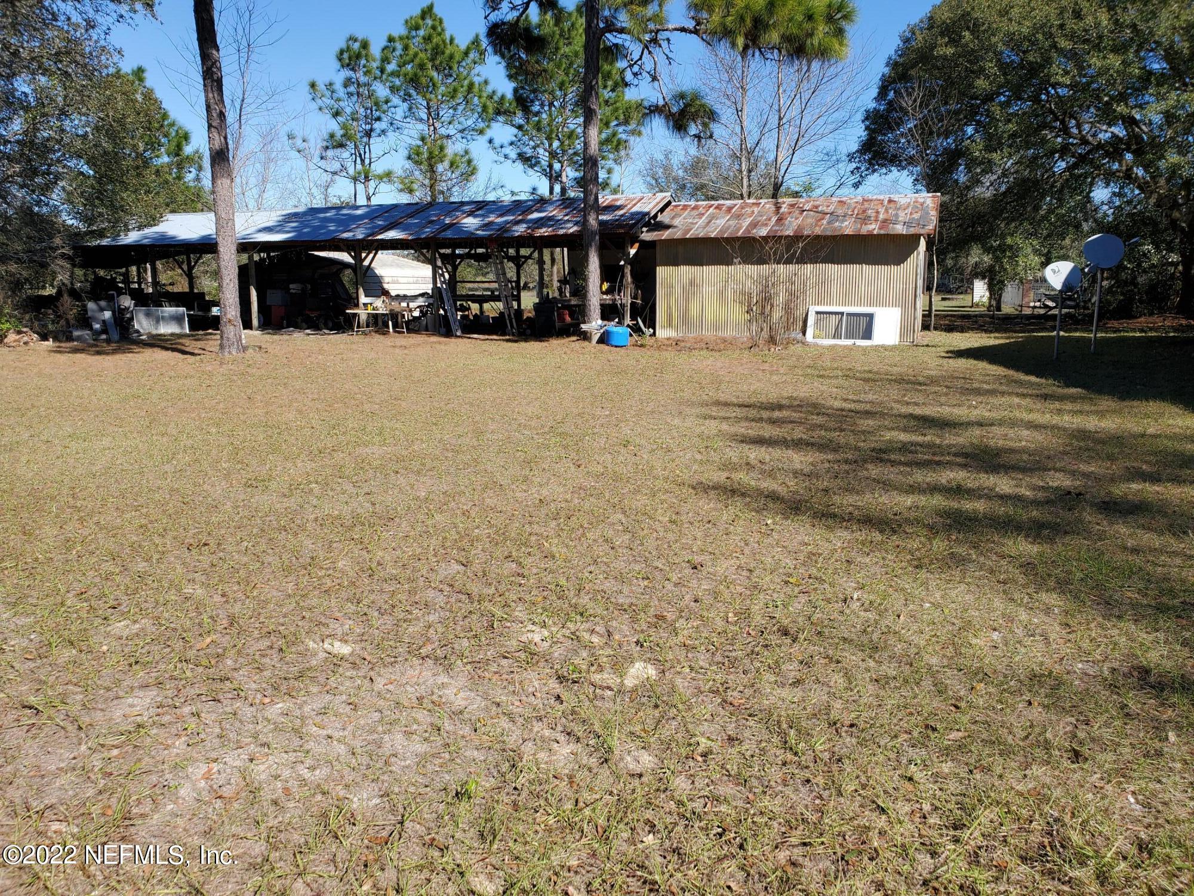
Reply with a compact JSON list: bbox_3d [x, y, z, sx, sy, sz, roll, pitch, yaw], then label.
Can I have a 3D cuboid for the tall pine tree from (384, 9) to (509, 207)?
[{"bbox_3d":[-5.968,-10.918,34.537,4.800,11.454,4.600,0,11,0],"label":"tall pine tree"}]

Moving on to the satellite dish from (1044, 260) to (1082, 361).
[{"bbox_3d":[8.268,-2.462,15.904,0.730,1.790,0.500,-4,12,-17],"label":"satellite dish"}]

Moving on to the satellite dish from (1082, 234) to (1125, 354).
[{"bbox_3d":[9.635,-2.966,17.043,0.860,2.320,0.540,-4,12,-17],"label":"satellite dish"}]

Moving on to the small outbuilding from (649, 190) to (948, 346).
[{"bbox_3d":[5.200,-4.688,23.239,6.689,3.389,5.688,4,12,21],"label":"small outbuilding"}]

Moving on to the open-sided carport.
[{"bbox_3d":[-6.735,-5.530,27.410,18.678,3.630,5.370,4,12,21],"label":"open-sided carport"}]

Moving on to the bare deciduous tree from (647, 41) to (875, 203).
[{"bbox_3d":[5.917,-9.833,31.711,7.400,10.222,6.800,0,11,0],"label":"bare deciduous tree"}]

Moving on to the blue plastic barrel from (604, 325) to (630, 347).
[{"bbox_3d":[0.456,-2.515,19.958,0.550,0.460,0.550,0,11,0],"label":"blue plastic barrel"}]

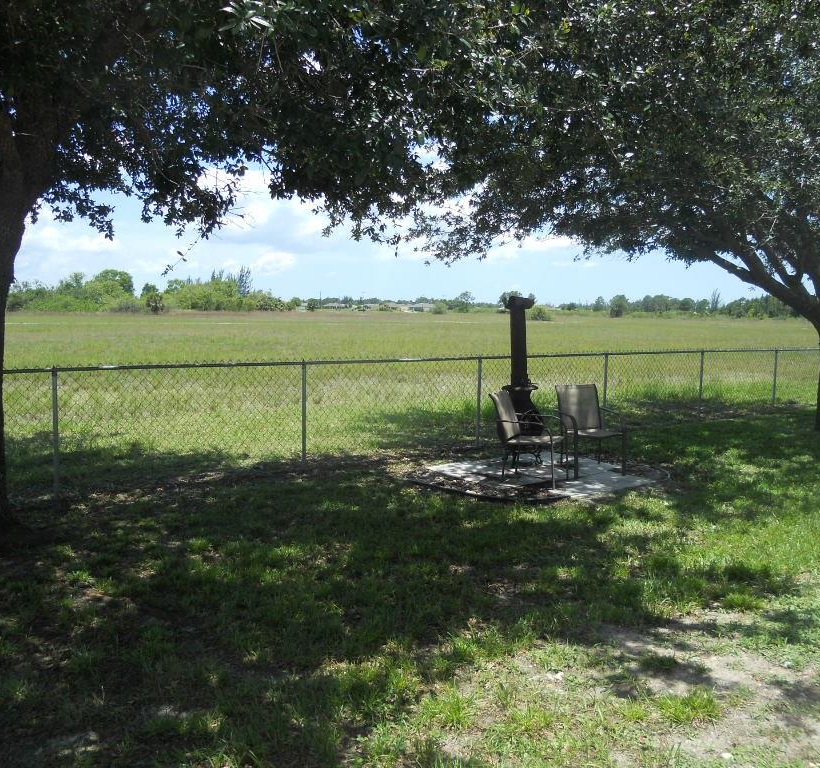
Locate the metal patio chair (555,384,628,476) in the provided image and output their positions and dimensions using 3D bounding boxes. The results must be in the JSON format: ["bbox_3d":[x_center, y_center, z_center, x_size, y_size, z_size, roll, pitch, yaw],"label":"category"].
[{"bbox_3d":[2.062,0.519,9.205,0.605,0.942,0.732,0,6,-12],"label":"metal patio chair"}]

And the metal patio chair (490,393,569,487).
[{"bbox_3d":[1.298,0.571,8.557,0.732,0.942,0.605,3,6,25],"label":"metal patio chair"}]

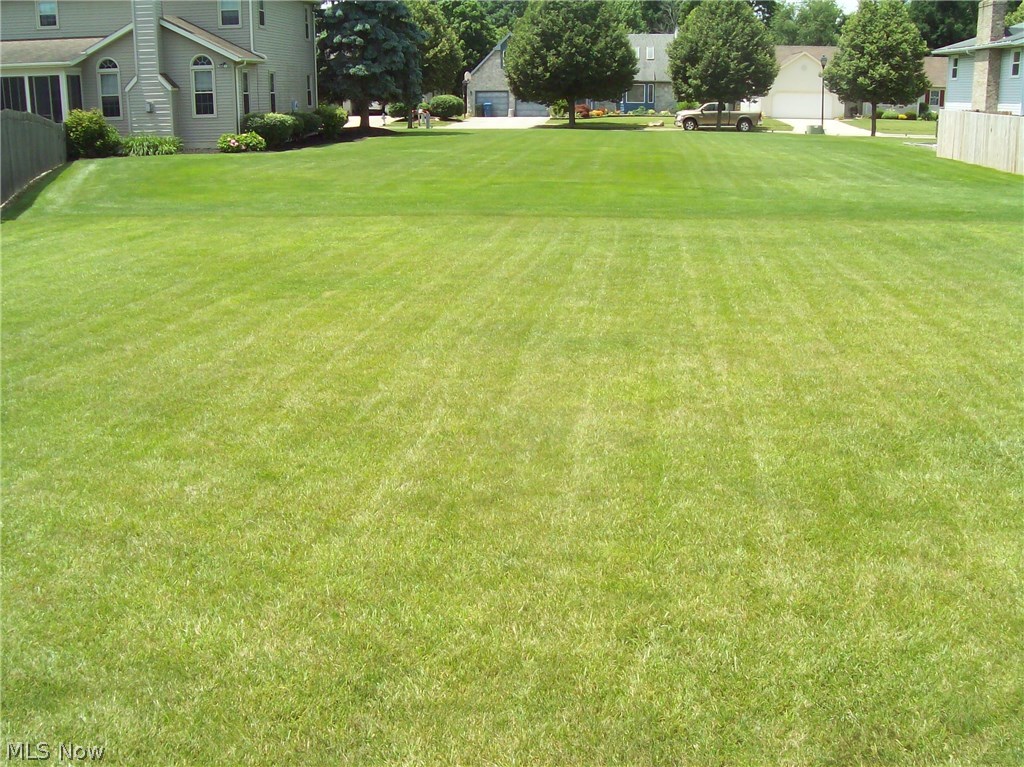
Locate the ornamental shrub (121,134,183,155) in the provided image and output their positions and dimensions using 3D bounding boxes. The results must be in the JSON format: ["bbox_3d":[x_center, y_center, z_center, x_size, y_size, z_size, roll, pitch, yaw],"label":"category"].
[{"bbox_3d":[-11.633,-7.697,34.400,2.004,0.632,1.100,2,15,6],"label":"ornamental shrub"}]

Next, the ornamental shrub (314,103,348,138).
[{"bbox_3d":[-7.785,-11.375,46.000,1.469,1.470,1.400,2,15,6],"label":"ornamental shrub"}]

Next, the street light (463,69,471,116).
[{"bbox_3d":[-3.716,-23.694,87.000,0.700,3.608,0.700,0,15,0],"label":"street light"}]

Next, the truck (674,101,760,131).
[{"bbox_3d":[13.845,-17.932,71.700,5.820,1.899,2.020,2,15,6],"label":"truck"}]

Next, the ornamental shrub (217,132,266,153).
[{"bbox_3d":[-8.856,-7.907,34.900,1.639,0.587,1.000,2,15,6],"label":"ornamental shrub"}]

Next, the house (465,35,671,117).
[{"bbox_3d":[5.797,-26.833,93.000,18.146,6.680,10.500,2,15,6],"label":"house"}]

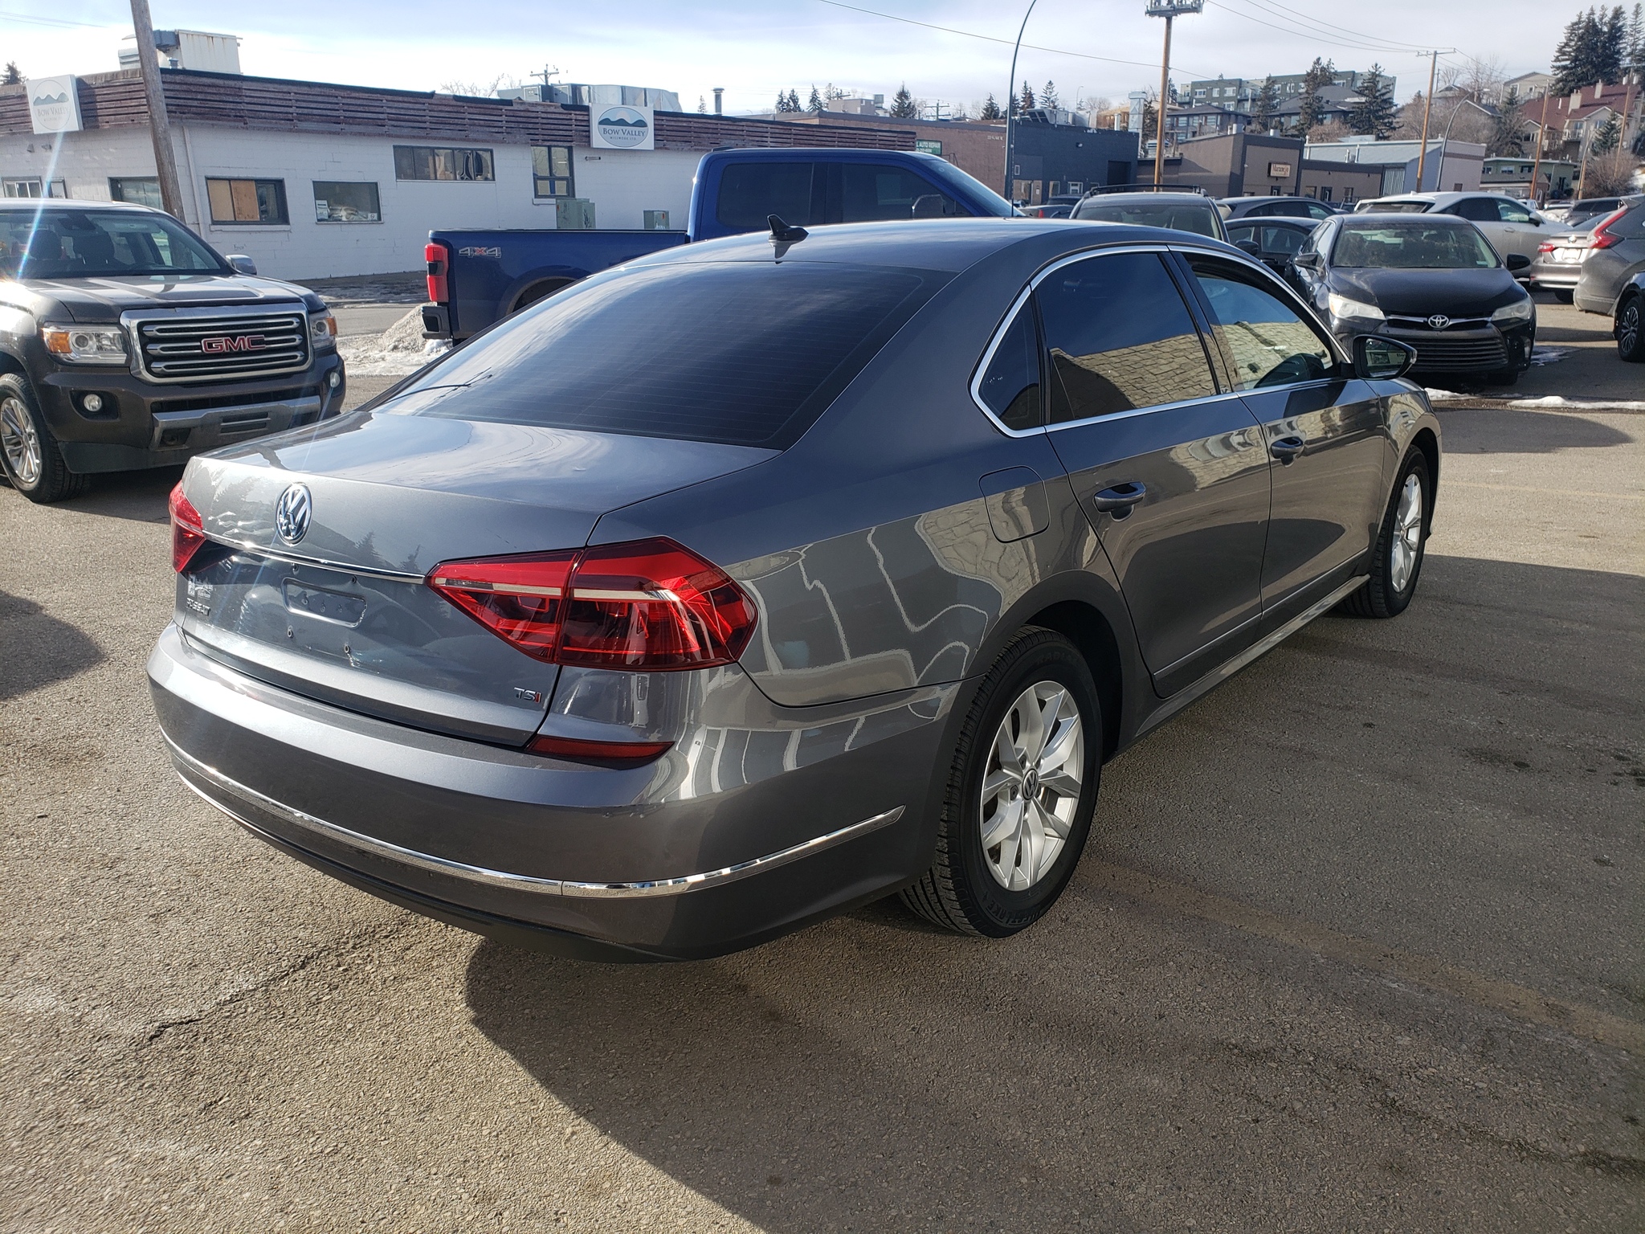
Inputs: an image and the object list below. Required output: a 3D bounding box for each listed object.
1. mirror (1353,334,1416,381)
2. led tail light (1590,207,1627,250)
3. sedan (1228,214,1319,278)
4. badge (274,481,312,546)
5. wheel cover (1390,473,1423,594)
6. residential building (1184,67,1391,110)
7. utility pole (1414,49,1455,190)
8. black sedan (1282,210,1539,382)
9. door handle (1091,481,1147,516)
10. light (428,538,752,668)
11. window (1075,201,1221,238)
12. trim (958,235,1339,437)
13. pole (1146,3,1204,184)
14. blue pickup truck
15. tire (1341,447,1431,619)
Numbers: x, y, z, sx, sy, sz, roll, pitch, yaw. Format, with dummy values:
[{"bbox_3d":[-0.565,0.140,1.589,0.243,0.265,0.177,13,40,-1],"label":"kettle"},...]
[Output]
[{"bbox_3d":[1.780,-0.820,3.887,0.210,0.150,0.150,10,20,38],"label":"mirror"},{"bbox_3d":[9.668,-4.767,15.200,0.400,0.520,0.320,5,18,22],"label":"led tail light"},{"bbox_3d":[6.338,-5.036,17.899,4.600,1.450,1.800,3,17,17],"label":"sedan"},{"bbox_3d":[-0.923,-0.178,2.148,0.118,0.118,0.016,10,10,38],"label":"badge"},{"bbox_3d":[2.184,-0.322,4.716,0.100,0.450,0.450,10,20,35],"label":"wheel cover"},{"bbox_3d":[110.100,-117.500,289.700,38.000,13.000,26.000,14,22,42],"label":"residential building"},{"bbox_3d":[40.000,-32.400,81.700,2.400,9.600,0.350,6,17,20],"label":"utility pole"},{"bbox_3d":[5.800,-3.310,12.530,1.860,1.470,4.850,4,18,15],"label":"black sedan"},{"bbox_3d":[0.640,-0.254,2.656,0.050,0.055,0.240,10,20,38],"label":"door handle"},{"bbox_3d":[-0.361,-0.057,1.910,0.520,0.210,0.250,11,21,38],"label":"light"},{"bbox_3d":[2.900,-3.430,11.000,1.380,0.130,0.780,4,54,15],"label":"window"},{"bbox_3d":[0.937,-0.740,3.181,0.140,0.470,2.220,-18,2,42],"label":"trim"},{"bbox_3d":[13.295,-20.011,48.422,2.200,11.000,0.600,3,17,16],"label":"pole"},{"bbox_3d":[-0.090,-2.920,10.780,6.300,2.040,2.100,3,16,11],"label":"blue pickup truck"},{"bbox_3d":[2.137,-0.331,4.753,0.220,0.662,0.662,10,20,35],"label":"tire"}]

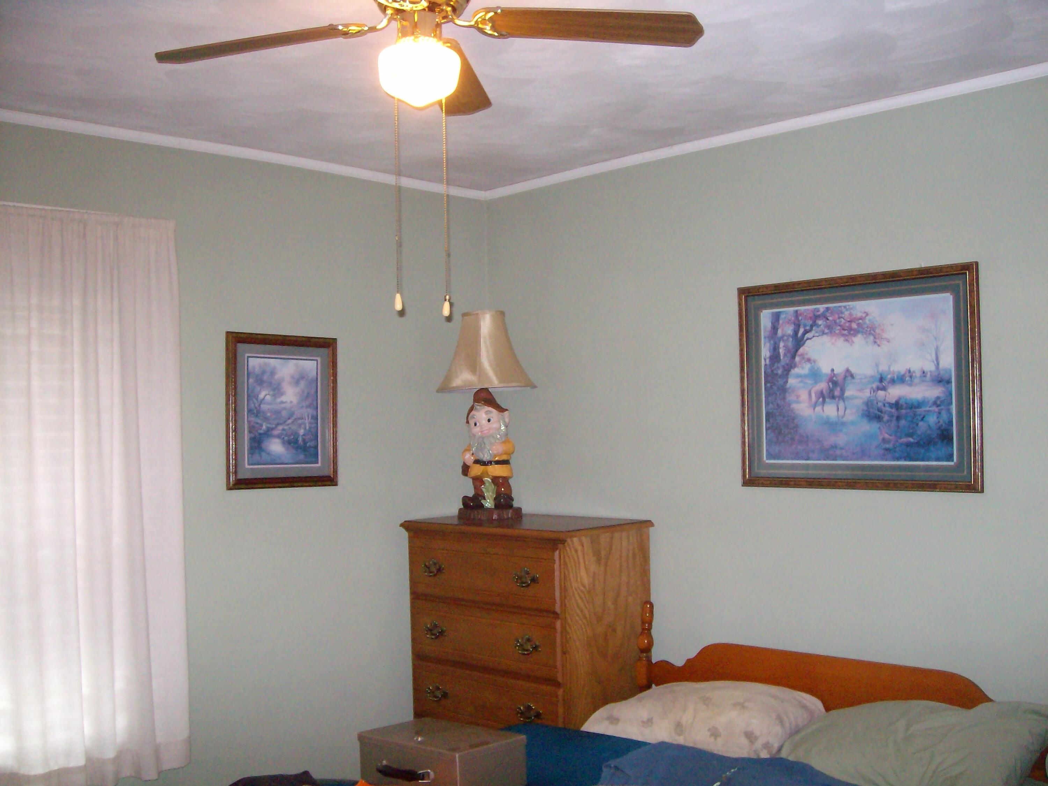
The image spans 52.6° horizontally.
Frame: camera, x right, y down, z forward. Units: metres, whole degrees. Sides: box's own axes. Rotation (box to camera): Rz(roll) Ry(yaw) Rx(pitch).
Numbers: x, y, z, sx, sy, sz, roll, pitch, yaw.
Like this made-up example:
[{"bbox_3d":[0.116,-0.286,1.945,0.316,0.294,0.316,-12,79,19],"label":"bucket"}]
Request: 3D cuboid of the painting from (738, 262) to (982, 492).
[{"bbox_3d":[1.022,-0.037,3.263,0.810,0.650,0.032,-3,-2,44],"label":"painting"}]

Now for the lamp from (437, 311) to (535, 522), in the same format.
[{"bbox_3d":[-0.142,0.087,4.077,0.375,0.810,0.375,-2,-2,13],"label":"lamp"}]

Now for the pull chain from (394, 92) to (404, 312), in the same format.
[{"bbox_3d":[-0.227,-0.357,1.912,0.015,0.421,0.015,-1,-2,0],"label":"pull chain"}]

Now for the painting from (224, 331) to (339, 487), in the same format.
[{"bbox_3d":[-0.838,0.064,3.675,0.030,0.530,0.447,-3,-2,44],"label":"painting"}]

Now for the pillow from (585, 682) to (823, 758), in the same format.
[{"bbox_3d":[0.534,1.007,3.281,0.670,0.200,0.440,-3,-2,44],"label":"pillow"}]

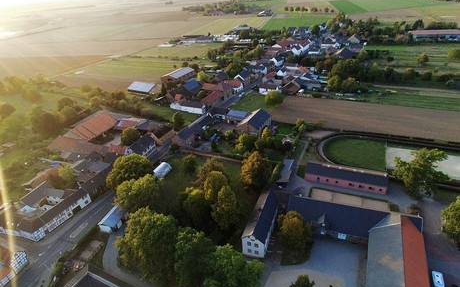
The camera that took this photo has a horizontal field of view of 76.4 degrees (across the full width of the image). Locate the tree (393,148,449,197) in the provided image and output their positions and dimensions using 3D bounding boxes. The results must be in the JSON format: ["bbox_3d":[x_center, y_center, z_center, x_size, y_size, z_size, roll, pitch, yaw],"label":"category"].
[{"bbox_3d":[65.548,11.146,101.376,16.300,18.000,16.300,-5,29,0],"label":"tree"}]

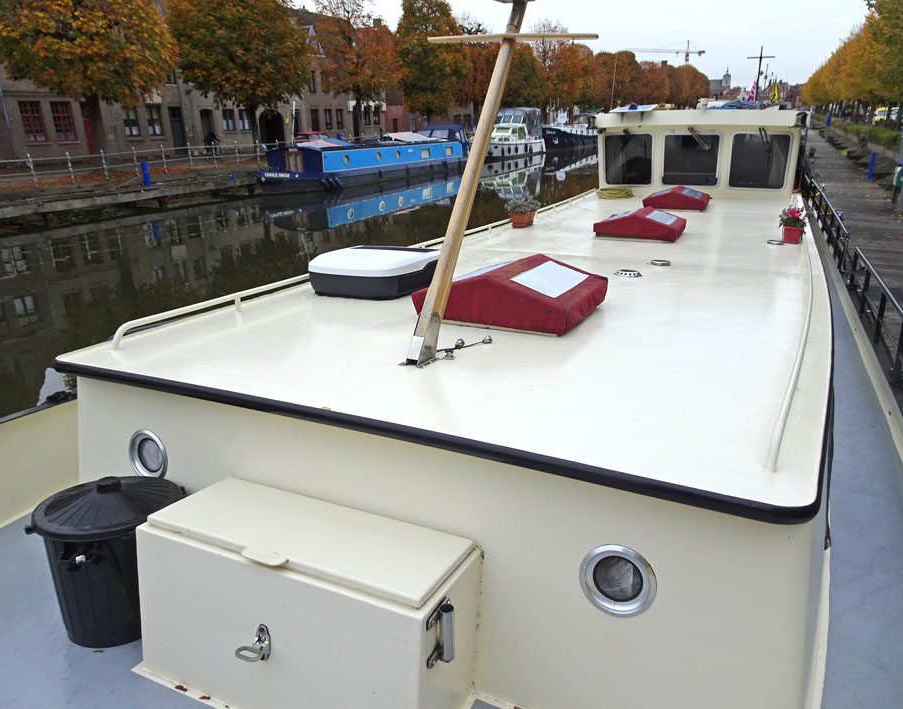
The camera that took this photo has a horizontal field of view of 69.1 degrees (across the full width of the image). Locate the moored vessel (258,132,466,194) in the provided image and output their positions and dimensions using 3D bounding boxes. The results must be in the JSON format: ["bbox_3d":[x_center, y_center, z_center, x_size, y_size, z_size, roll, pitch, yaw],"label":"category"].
[{"bbox_3d":[-3.952,-10.724,35.144,3.400,2.350,15.600,9,23,28],"label":"moored vessel"}]

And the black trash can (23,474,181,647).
[{"bbox_3d":[-1.187,0.684,2.325,0.510,0.536,0.475,2,16,-1],"label":"black trash can"}]

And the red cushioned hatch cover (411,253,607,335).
[{"bbox_3d":[0.366,-0.401,3.896,0.896,0.270,0.896,8,19,25],"label":"red cushioned hatch cover"}]

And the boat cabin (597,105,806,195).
[{"bbox_3d":[5.053,-4.118,13.104,3.654,1.549,3.000,8,22,25],"label":"boat cabin"}]

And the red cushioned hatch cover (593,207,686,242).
[{"bbox_3d":[2.145,-1.474,7.387,0.858,0.267,0.963,9,20,24],"label":"red cushioned hatch cover"}]

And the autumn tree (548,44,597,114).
[{"bbox_3d":[14.918,-32.727,80.421,7.000,9.753,7.000,11,23,27],"label":"autumn tree"}]

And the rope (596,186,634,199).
[{"bbox_3d":[2.841,-2.791,11.344,0.560,0.120,0.500,9,22,24],"label":"rope"}]

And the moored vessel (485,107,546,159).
[{"bbox_3d":[3.804,-16.130,47.598,3.500,3.500,10.000,8,22,25],"label":"moored vessel"}]

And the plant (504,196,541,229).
[{"bbox_3d":[0.896,-1.762,8.099,0.380,0.335,0.360,9,20,24],"label":"plant"}]

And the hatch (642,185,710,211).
[{"bbox_3d":[3.469,-2.405,10.079,0.858,0.267,0.963,9,22,24],"label":"hatch"}]

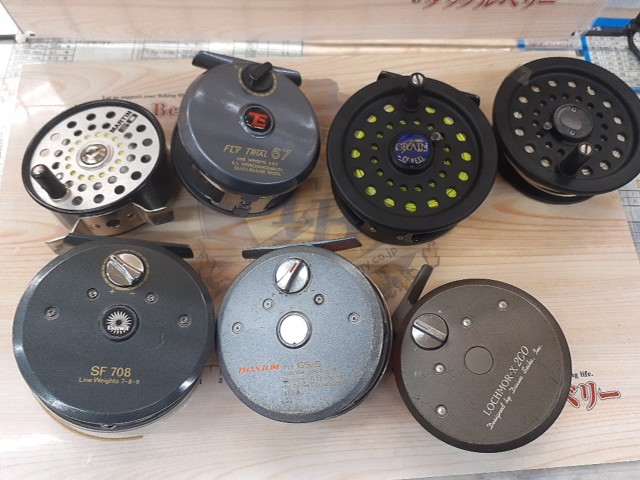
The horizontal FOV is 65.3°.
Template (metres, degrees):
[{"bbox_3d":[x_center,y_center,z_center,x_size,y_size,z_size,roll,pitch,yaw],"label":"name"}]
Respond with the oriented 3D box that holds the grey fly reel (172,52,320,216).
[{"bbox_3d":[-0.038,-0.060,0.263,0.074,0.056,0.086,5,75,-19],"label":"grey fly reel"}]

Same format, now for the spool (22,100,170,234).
[{"bbox_3d":[-0.115,-0.038,0.261,0.073,0.045,0.082,-17,64,-6],"label":"spool"}]

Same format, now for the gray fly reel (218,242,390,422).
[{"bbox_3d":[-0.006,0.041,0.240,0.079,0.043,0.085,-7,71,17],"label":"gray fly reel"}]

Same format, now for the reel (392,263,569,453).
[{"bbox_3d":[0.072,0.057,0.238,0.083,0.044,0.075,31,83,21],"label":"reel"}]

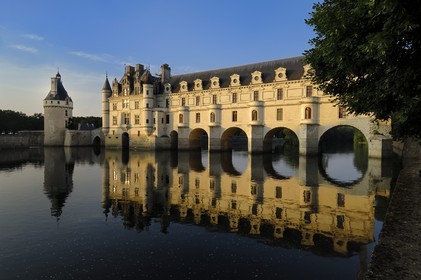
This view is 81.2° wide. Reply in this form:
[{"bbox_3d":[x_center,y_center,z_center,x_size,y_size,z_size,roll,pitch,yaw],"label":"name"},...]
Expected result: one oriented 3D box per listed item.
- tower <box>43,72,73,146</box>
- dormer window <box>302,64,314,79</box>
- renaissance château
[{"bbox_3d":[-62.773,-12.680,101.506,10.351,30.988,10.351,1,0,30],"label":"tower"},{"bbox_3d":[24.448,-16.571,60.152,2.857,3.461,2.095,1,0,30],"label":"dormer window"},{"bbox_3d":[3.115,-12.194,80.172,86.043,31.115,23.812,1,0,30],"label":"renaissance château"}]

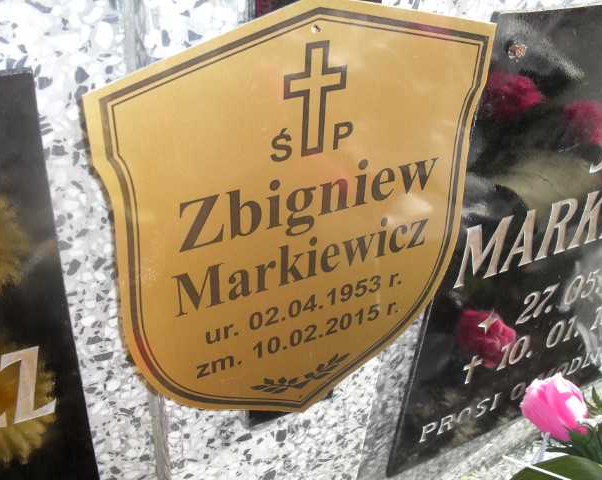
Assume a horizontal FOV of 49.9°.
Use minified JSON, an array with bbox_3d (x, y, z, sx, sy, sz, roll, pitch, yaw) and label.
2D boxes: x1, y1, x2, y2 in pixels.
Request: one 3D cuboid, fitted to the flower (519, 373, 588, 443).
[{"bbox_3d":[0.207,0.136,0.530,0.052,0.055,0.052,-22,12,15],"label":"flower"}]

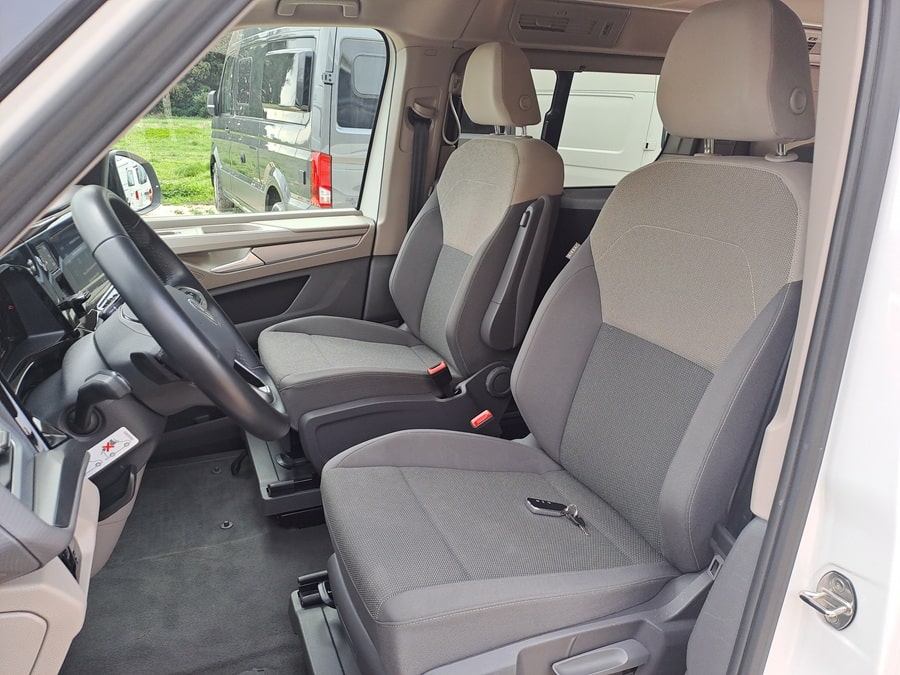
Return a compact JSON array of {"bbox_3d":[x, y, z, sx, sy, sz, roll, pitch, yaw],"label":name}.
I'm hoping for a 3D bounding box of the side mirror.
[{"bbox_3d":[-1.001,-0.467,1.978,0.130,0.210,0.240,2,19,4],"label":"side mirror"}]

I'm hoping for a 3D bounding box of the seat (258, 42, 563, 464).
[{"bbox_3d":[-0.141,-0.234,1.737,0.743,1.049,0.544,-7,21,-22],"label":"seat"}]

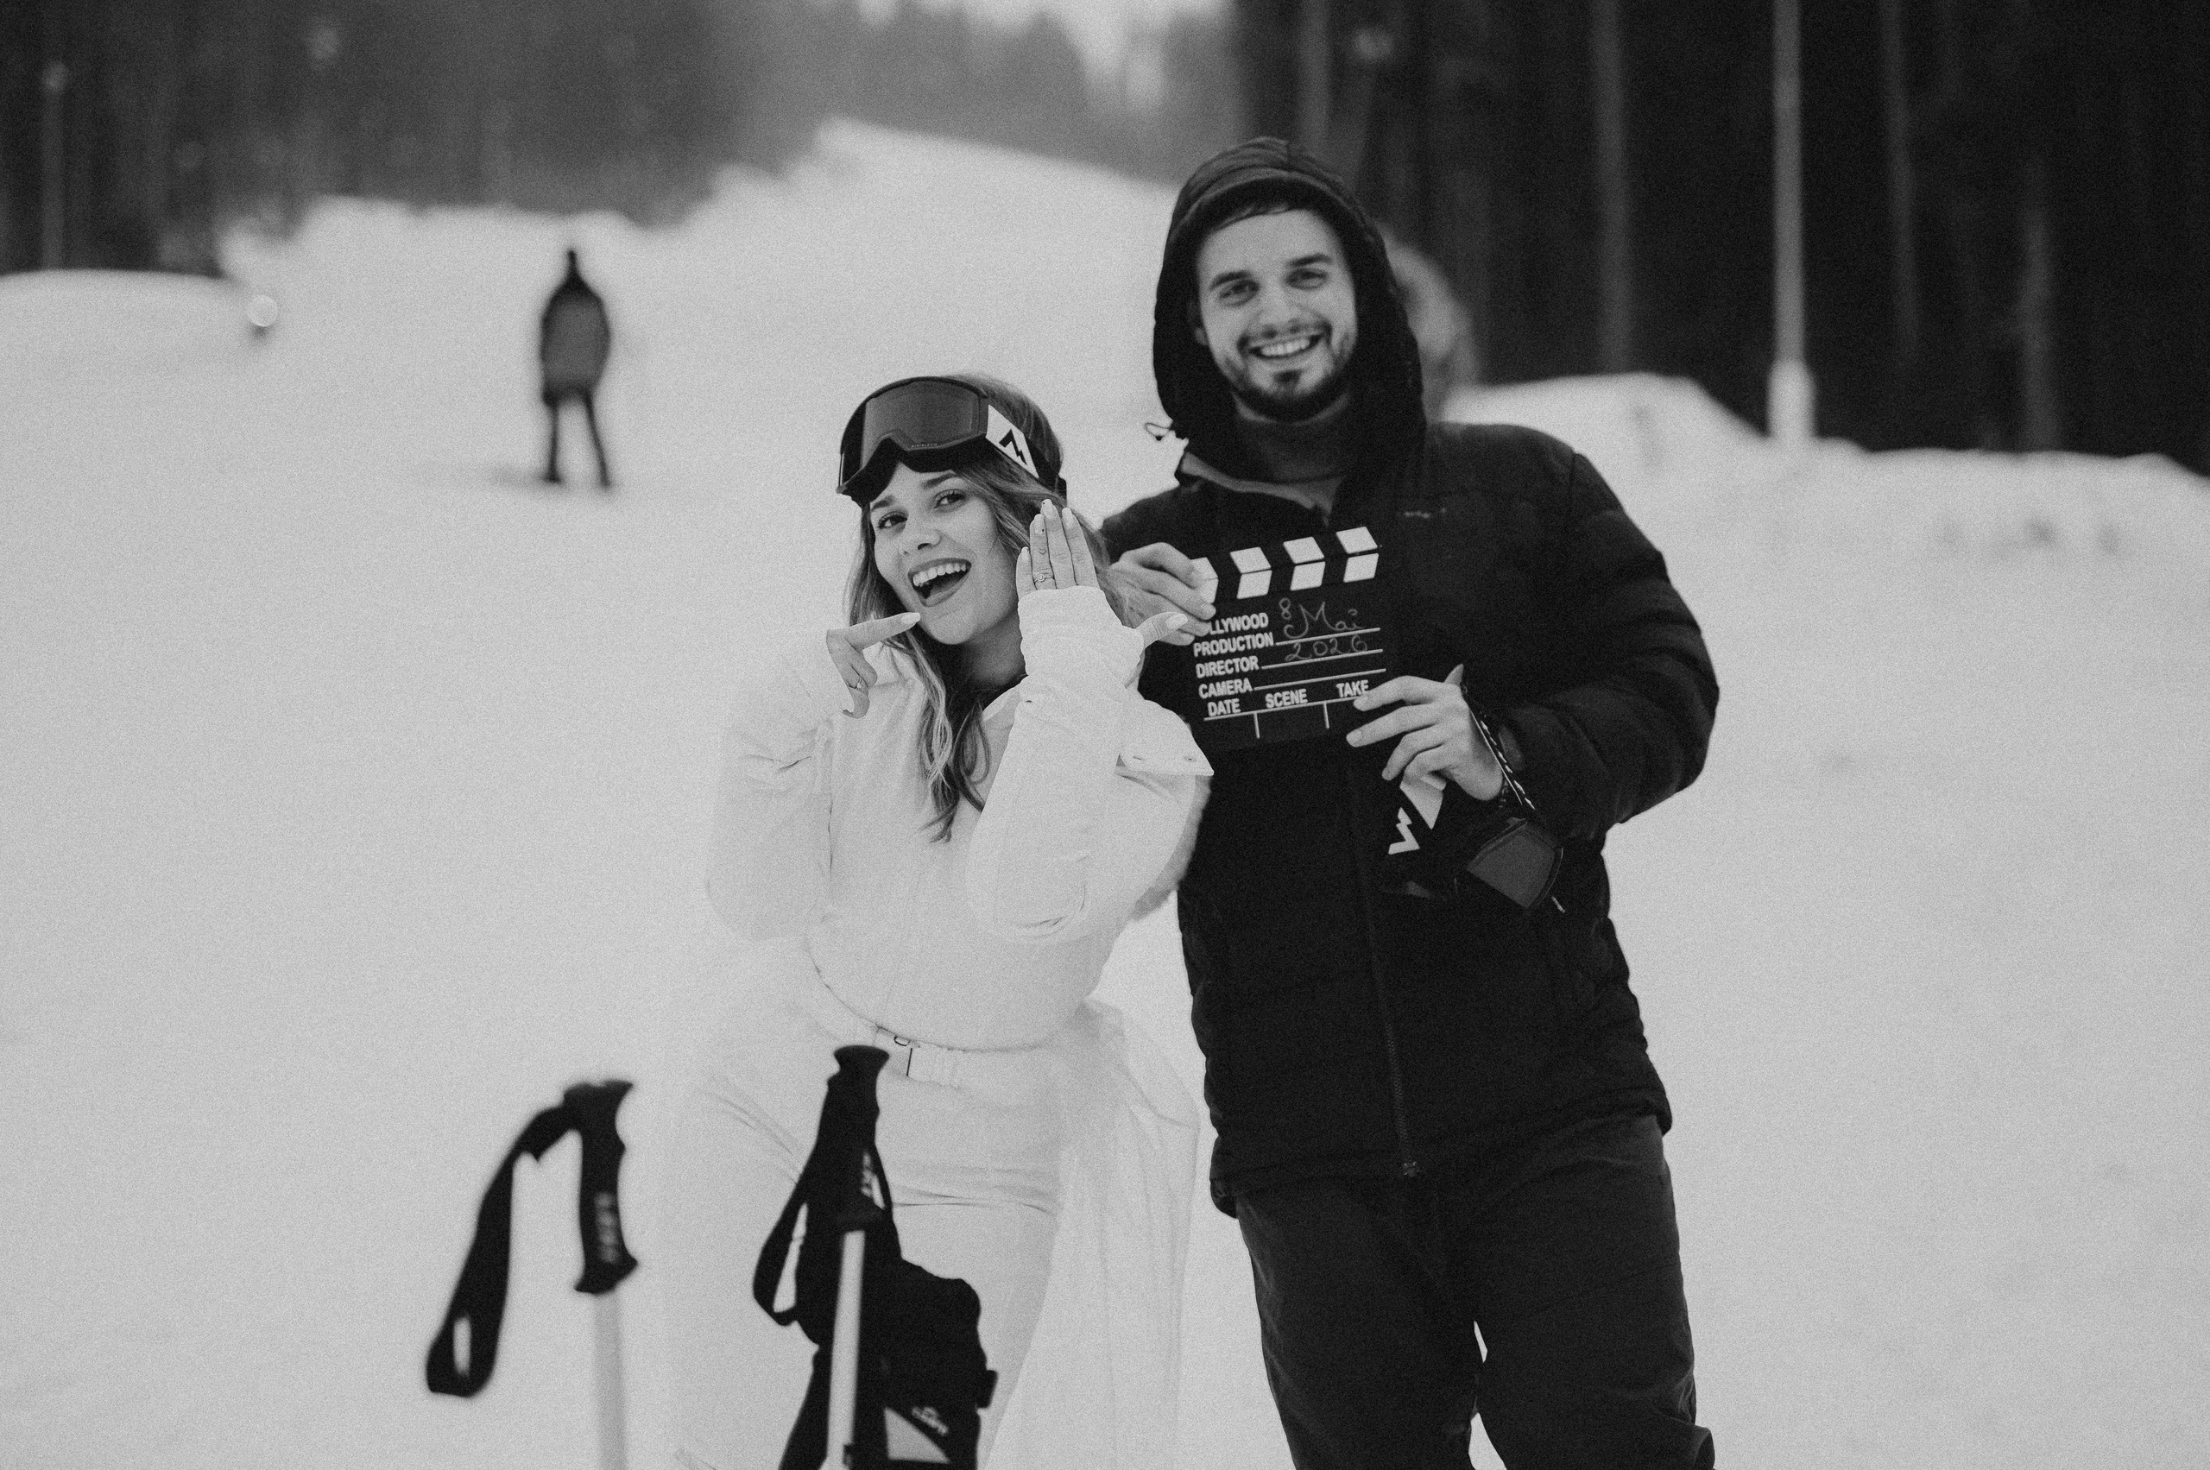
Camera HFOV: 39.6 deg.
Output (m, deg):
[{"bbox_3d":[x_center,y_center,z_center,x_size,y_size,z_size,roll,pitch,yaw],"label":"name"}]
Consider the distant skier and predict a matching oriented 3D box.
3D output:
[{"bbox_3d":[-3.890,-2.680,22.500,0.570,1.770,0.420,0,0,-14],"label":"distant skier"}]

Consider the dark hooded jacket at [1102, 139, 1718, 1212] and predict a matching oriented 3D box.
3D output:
[{"bbox_3d":[0.267,-0.065,2.850,0.600,0.980,0.420,-6,0,11],"label":"dark hooded jacket"}]

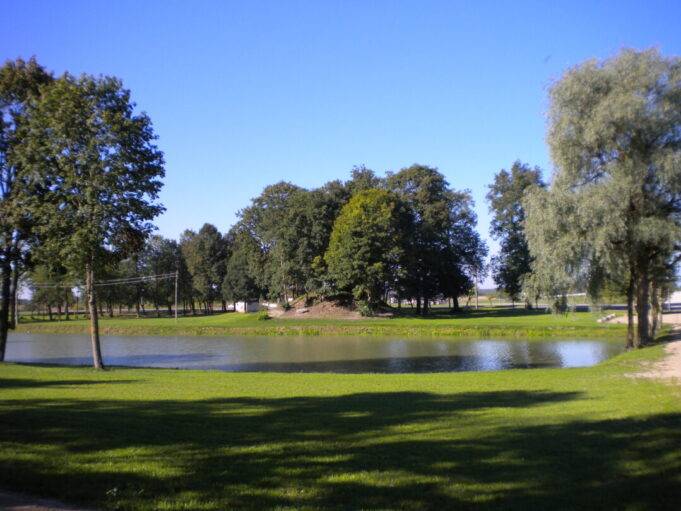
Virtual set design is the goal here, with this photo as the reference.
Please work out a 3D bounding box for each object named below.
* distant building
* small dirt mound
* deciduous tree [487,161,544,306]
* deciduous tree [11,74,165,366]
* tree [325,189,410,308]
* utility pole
[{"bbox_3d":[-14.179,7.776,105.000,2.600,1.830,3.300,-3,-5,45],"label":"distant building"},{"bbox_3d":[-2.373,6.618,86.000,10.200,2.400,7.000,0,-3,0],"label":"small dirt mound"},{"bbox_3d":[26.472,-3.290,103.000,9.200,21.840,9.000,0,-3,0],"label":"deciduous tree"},{"bbox_3d":[-9.658,-1.308,26.500,5.800,11.310,5.600,0,-3,0],"label":"deciduous tree"},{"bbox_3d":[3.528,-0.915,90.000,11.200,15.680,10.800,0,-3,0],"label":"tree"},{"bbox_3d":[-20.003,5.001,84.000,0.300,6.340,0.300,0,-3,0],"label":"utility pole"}]

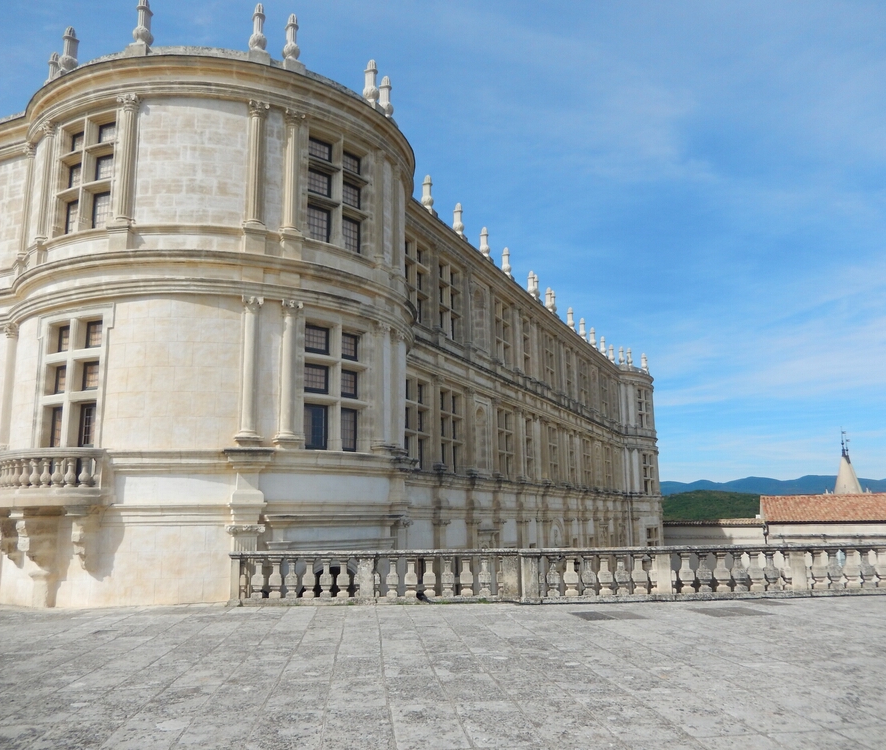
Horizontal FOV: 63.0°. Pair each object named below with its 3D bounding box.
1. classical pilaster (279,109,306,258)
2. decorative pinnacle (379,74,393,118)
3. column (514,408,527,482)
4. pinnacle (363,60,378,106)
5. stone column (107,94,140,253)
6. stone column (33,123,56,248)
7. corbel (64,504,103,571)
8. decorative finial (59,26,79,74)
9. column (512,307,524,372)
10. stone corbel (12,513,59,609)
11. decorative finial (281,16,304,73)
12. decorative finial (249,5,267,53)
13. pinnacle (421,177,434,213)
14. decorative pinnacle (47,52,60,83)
[{"bbox_3d":[-3.539,-4.514,17.088,0.499,3.707,0.442,6,-13,-31],"label":"classical pilaster"},{"bbox_3d":[-1.583,-7.868,20.372,0.442,1.325,0.442,-1,-11,0],"label":"decorative pinnacle"},{"bbox_3d":[3.455,3.115,32.219,0.400,3.280,0.500,-6,-13,25],"label":"column"},{"bbox_3d":[-1.934,-8.009,19.637,0.442,1.325,0.442,-1,-11,0],"label":"pinnacle"},{"bbox_3d":[-7.160,-4.592,16.310,0.500,3.810,0.370,-3,-12,10],"label":"stone column"},{"bbox_3d":[-9.940,-4.644,17.964,0.403,3.345,0.480,10,-15,-42],"label":"stone column"},{"bbox_3d":[-7.253,3.313,14.695,0.365,1.292,0.653,-3,-12,12],"label":"corbel"},{"bbox_3d":[-9.395,-8.166,18.163,0.442,1.325,0.442,-10,-14,37],"label":"decorative finial"},{"bbox_3d":[3.509,-1.639,34.005,0.240,3.145,0.480,-6,-12,24],"label":"column"},{"bbox_3d":[-8.300,3.726,14.546,0.470,1.930,0.820,-6,-12,23],"label":"stone corbel"},{"bbox_3d":[-3.724,-8.181,17.811,0.518,1.642,0.518,6,-13,-30],"label":"decorative finial"},{"bbox_3d":[-4.457,-8.409,17.515,0.440,1.310,0.440,4,-12,-22],"label":"decorative finial"},{"bbox_3d":[-0.536,-6.642,26.512,0.440,1.580,0.440,-1,-11,0],"label":"pinnacle"},{"bbox_3d":[-10.332,-7.952,19.148,0.442,1.325,0.442,7,-14,-35],"label":"decorative pinnacle"}]

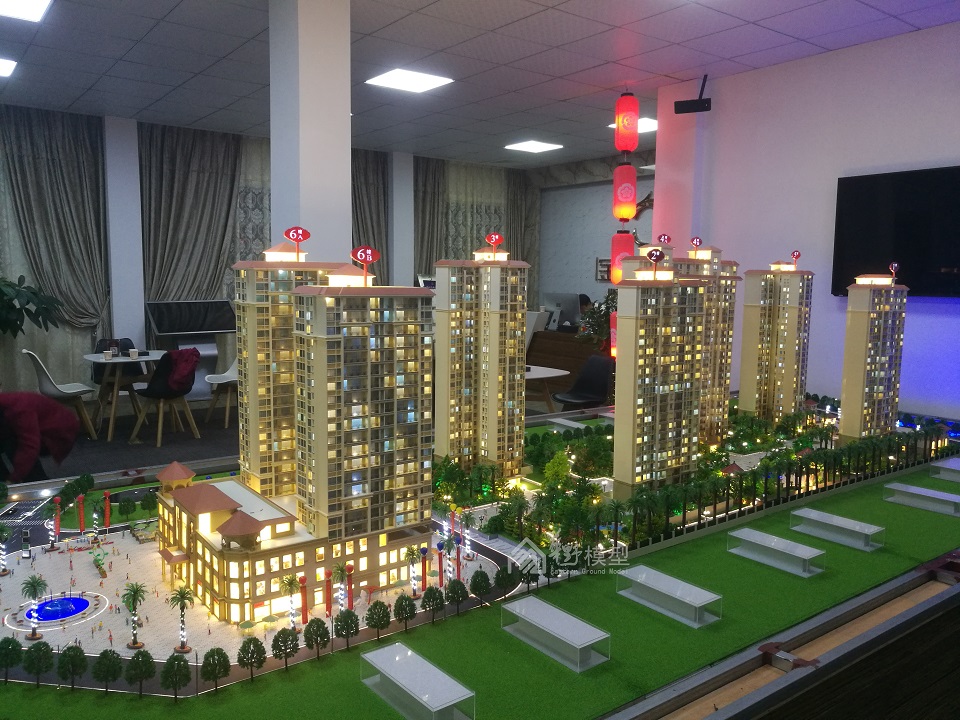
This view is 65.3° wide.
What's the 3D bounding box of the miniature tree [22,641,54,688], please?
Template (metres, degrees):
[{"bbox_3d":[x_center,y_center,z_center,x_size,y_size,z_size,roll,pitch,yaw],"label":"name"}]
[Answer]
[{"bbox_3d":[-0.971,0.670,1.644,0.064,0.103,0.064,-4,8,-37],"label":"miniature tree"}]

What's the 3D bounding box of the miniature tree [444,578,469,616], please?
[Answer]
[{"bbox_3d":[-0.060,0.640,2.017,0.064,0.101,0.064,1,7,0],"label":"miniature tree"}]

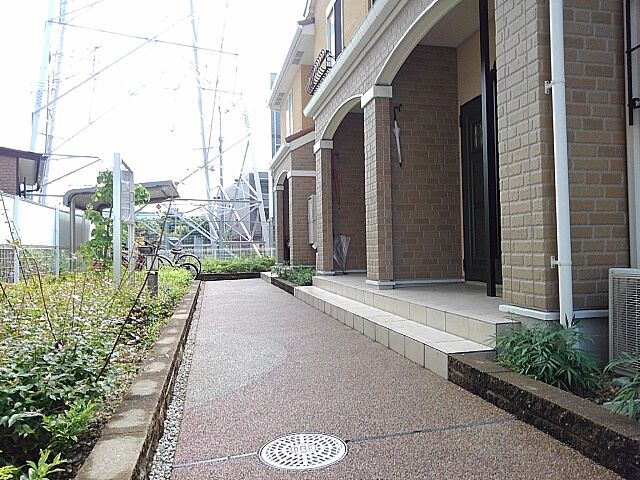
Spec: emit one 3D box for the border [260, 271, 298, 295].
[{"bbox_3d":[-0.894,0.901,9.880,0.166,0.142,4.966,-1,-1,-13],"label":"border"}]

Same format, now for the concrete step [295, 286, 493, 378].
[{"bbox_3d":[0.316,0.784,5.088,0.306,0.150,4.920,-1,-1,-13],"label":"concrete step"}]

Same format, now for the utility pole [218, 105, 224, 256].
[{"bbox_3d":[-7.817,-4.612,36.804,0.360,12.435,0.360,-1,-1,-13],"label":"utility pole"}]

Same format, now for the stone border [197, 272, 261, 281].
[{"bbox_3d":[-2.366,0.964,12.050,1.671,0.154,0.169,-1,-1,-13],"label":"stone border"}]

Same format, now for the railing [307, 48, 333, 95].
[{"bbox_3d":[0.032,-3.403,9.388,0.239,0.347,1.386,-1,-1,-13],"label":"railing"}]

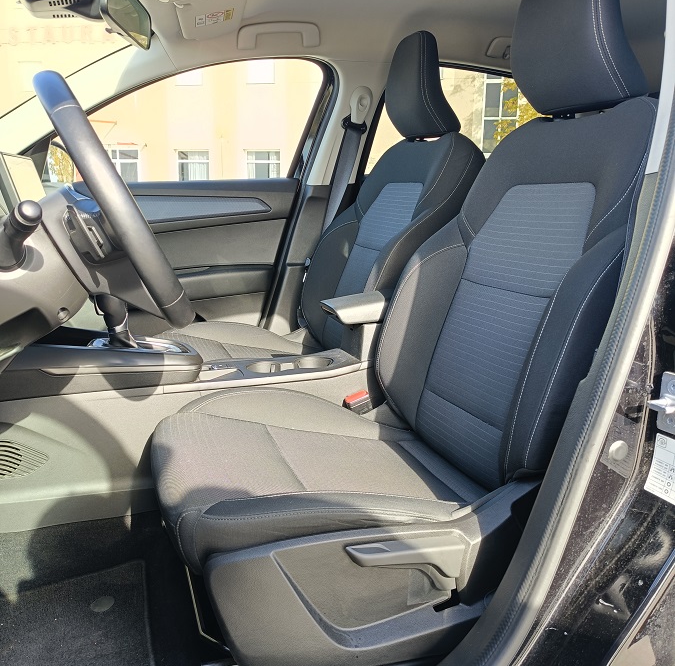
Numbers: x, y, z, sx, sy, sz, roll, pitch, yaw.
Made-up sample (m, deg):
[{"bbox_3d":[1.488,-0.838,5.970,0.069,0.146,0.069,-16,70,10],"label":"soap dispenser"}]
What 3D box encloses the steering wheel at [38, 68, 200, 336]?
[{"bbox_3d":[-0.307,-0.153,0.857,0.085,0.362,0.364,-30,20,-11],"label":"steering wheel"}]

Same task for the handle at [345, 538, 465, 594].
[{"bbox_3d":[0.084,0.286,0.811,0.160,0.060,0.038,2,11,-20],"label":"handle"}]

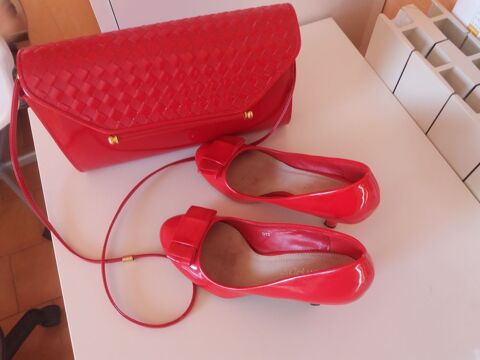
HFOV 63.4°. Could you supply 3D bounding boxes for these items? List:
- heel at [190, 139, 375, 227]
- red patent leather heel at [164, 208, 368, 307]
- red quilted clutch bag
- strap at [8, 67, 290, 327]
[{"bbox_3d":[0.039,-0.011,0.422,0.215,0.127,0.074,23,62,13],"label":"heel"},{"bbox_3d":[0.010,0.070,0.371,0.216,0.138,0.081,19,62,11],"label":"red patent leather heel"},{"bbox_3d":[-0.078,-0.113,0.466,0.289,0.157,0.076,-14,61,-7],"label":"red quilted clutch bag"},{"bbox_3d":[-0.063,0.004,0.406,0.332,0.145,0.240,-14,61,-7],"label":"strap"}]

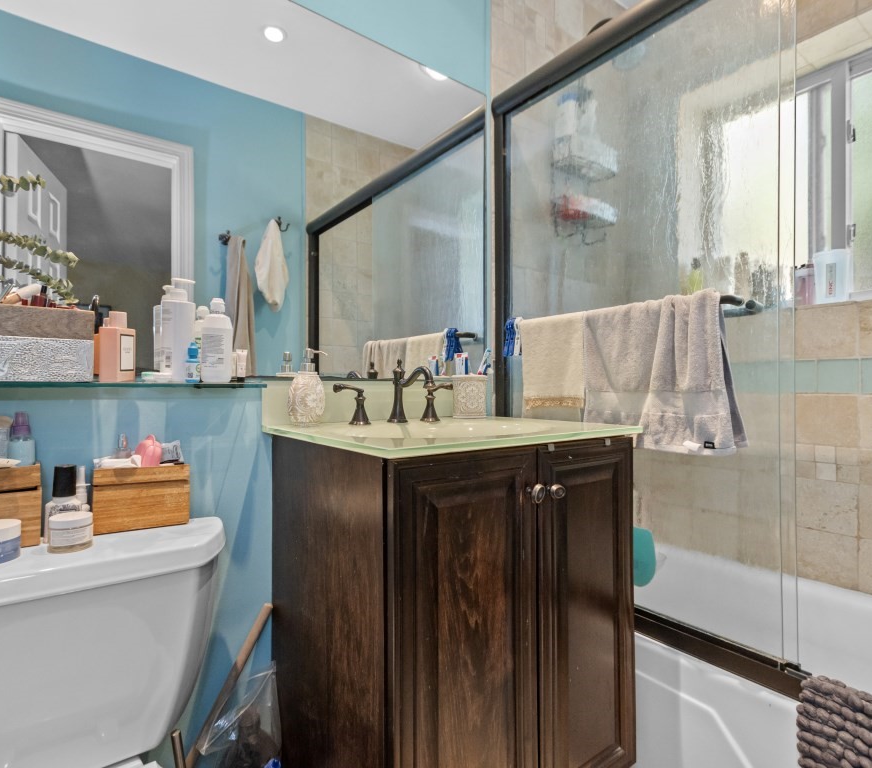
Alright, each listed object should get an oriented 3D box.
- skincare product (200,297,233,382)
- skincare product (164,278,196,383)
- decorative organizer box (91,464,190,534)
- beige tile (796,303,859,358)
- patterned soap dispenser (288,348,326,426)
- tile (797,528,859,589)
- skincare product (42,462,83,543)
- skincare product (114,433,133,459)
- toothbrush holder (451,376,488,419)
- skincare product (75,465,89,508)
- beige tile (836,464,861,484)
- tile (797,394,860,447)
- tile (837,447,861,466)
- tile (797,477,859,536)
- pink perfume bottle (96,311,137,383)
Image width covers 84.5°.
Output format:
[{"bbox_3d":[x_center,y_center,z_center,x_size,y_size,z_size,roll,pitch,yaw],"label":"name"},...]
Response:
[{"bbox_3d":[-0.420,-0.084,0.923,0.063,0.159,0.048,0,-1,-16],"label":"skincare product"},{"bbox_3d":[-0.516,-0.106,0.963,0.053,0.205,0.064,0,-1,-37],"label":"skincare product"},{"bbox_3d":[-0.522,0.196,0.853,0.143,0.106,0.070,0,-1,-35],"label":"decorative organizer box"},{"bbox_3d":[1.198,-0.157,1.478,0.012,0.158,0.153,0,-1,-37],"label":"beige tile"},{"bbox_3d":[-0.300,0.008,1.136,0.099,0.177,0.083,0,0,28],"label":"patterned soap dispenser"},{"bbox_3d":[1.203,0.531,1.474,0.012,0.151,0.151,0,0,-38],"label":"tile"},{"bbox_3d":[-0.680,0.218,0.876,0.054,0.135,0.044,0,0,-38],"label":"skincare product"},{"bbox_3d":[-0.574,0.134,0.881,0.030,0.085,0.030,0,-1,-37],"label":"skincare product"},{"bbox_3d":[0.095,0.035,1.330,0.090,0.114,0.085,0,-1,-1],"label":"toothbrush holder"},{"bbox_3d":[-0.579,0.194,0.781,0.031,0.106,0.028,0,-1,-40],"label":"skincare product"},{"bbox_3d":[1.233,0.268,1.434,0.012,0.050,0.049,0,0,-38],"label":"beige tile"},{"bbox_3d":[1.202,0.112,1.479,0.010,0.157,0.153,0,-1,-40],"label":"tile"},{"bbox_3d":[1.235,0.218,1.439,0.010,0.051,0.049,0,-1,-40],"label":"tile"},{"bbox_3d":[1.200,0.375,1.474,0.012,0.154,0.153,0,-1,-37],"label":"tile"},{"bbox_3d":[-0.589,-0.069,0.889,0.036,0.129,0.053,0,0,5],"label":"pink perfume bottle"}]

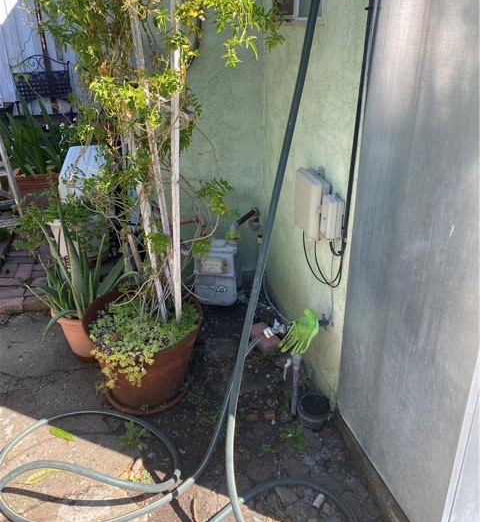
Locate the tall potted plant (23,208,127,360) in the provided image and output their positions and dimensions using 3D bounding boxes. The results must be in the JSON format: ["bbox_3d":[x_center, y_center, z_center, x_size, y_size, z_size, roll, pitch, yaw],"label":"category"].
[{"bbox_3d":[-0.744,0.112,2.156,0.460,0.700,0.410,-1,25,0],"label":"tall potted plant"}]

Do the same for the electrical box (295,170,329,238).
[{"bbox_3d":[0.281,-0.221,1.890,0.073,0.226,0.190,-5,25,-9],"label":"electrical box"}]

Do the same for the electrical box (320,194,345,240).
[{"bbox_3d":[0.328,-0.155,1.702,0.053,0.134,0.074,-5,25,-9],"label":"electrical box"}]

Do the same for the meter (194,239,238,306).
[{"bbox_3d":[-0.124,0.051,2.638,0.230,0.335,0.190,1,25,5],"label":"meter"}]

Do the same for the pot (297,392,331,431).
[{"bbox_3d":[0.287,0.575,1.864,0.130,0.105,0.130,-1,25,0],"label":"pot"}]

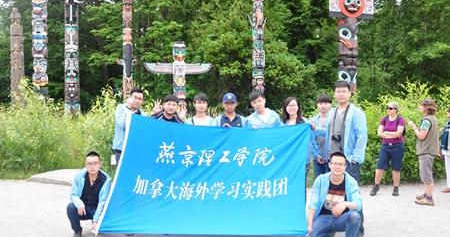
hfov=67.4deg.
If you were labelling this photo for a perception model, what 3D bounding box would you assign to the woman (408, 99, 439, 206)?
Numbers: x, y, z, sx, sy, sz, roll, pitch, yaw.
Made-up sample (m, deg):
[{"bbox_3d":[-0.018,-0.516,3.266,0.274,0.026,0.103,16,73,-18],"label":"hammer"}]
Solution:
[{"bbox_3d":[3.208,0.545,5.420,0.480,1.670,0.460,0,0,20],"label":"woman"}]

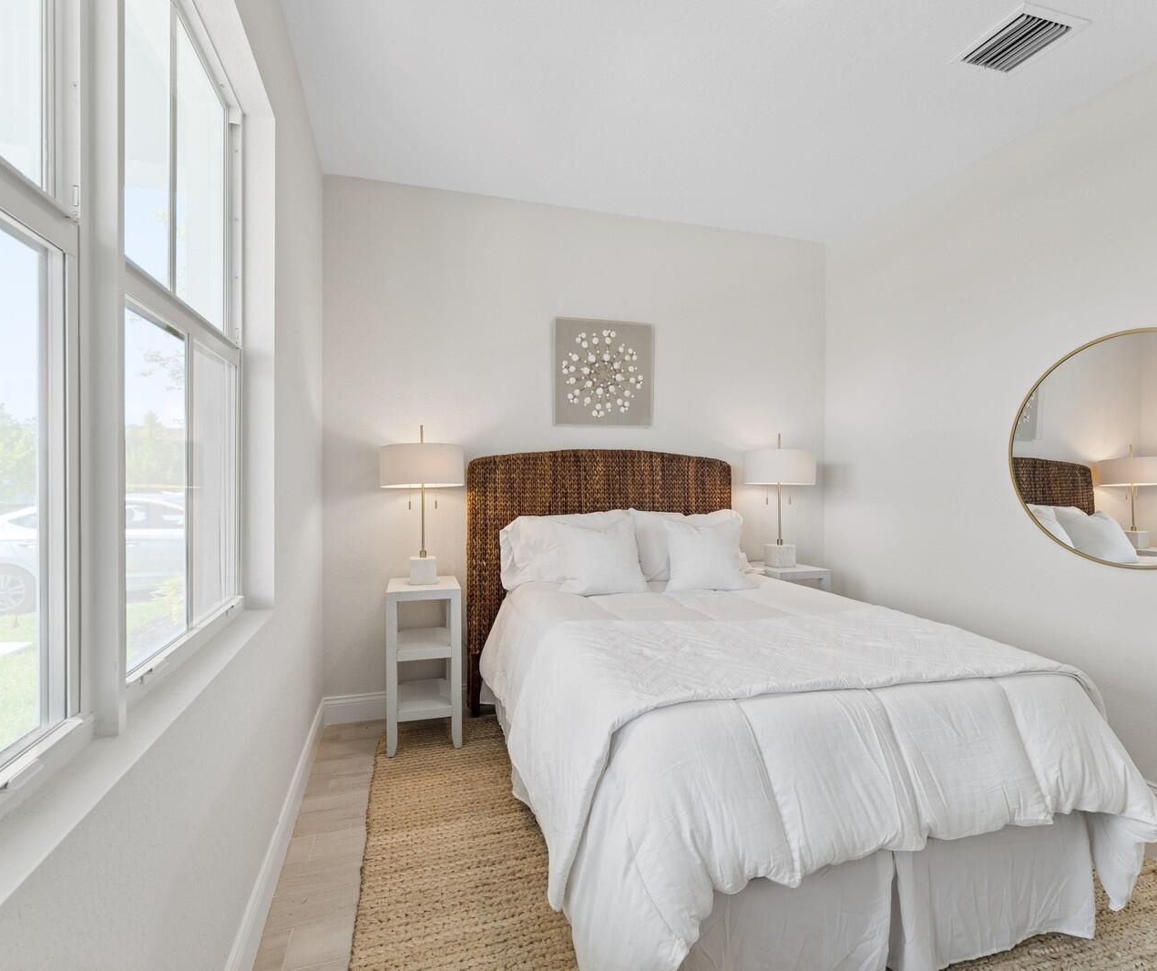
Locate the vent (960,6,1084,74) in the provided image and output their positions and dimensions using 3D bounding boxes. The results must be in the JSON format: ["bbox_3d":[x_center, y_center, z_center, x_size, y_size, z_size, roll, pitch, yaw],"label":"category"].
[{"bbox_3d":[1.574,-1.573,2.038,0.305,0.025,0.285,0,1,-18],"label":"vent"}]

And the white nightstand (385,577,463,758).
[{"bbox_3d":[-0.767,0.859,2.808,0.340,0.752,0.380,0,1,-18],"label":"white nightstand"}]

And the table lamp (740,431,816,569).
[{"bbox_3d":[1.202,0.087,3.391,0.408,0.785,0.408,0,1,-18],"label":"table lamp"}]

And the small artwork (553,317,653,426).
[{"bbox_3d":[0.151,-0.648,3.298,0.605,0.610,0.040,0,1,-18],"label":"small artwork"}]

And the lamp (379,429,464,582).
[{"bbox_3d":[-0.765,0.093,2.806,0.404,0.780,0.404,0,1,-18],"label":"lamp"}]

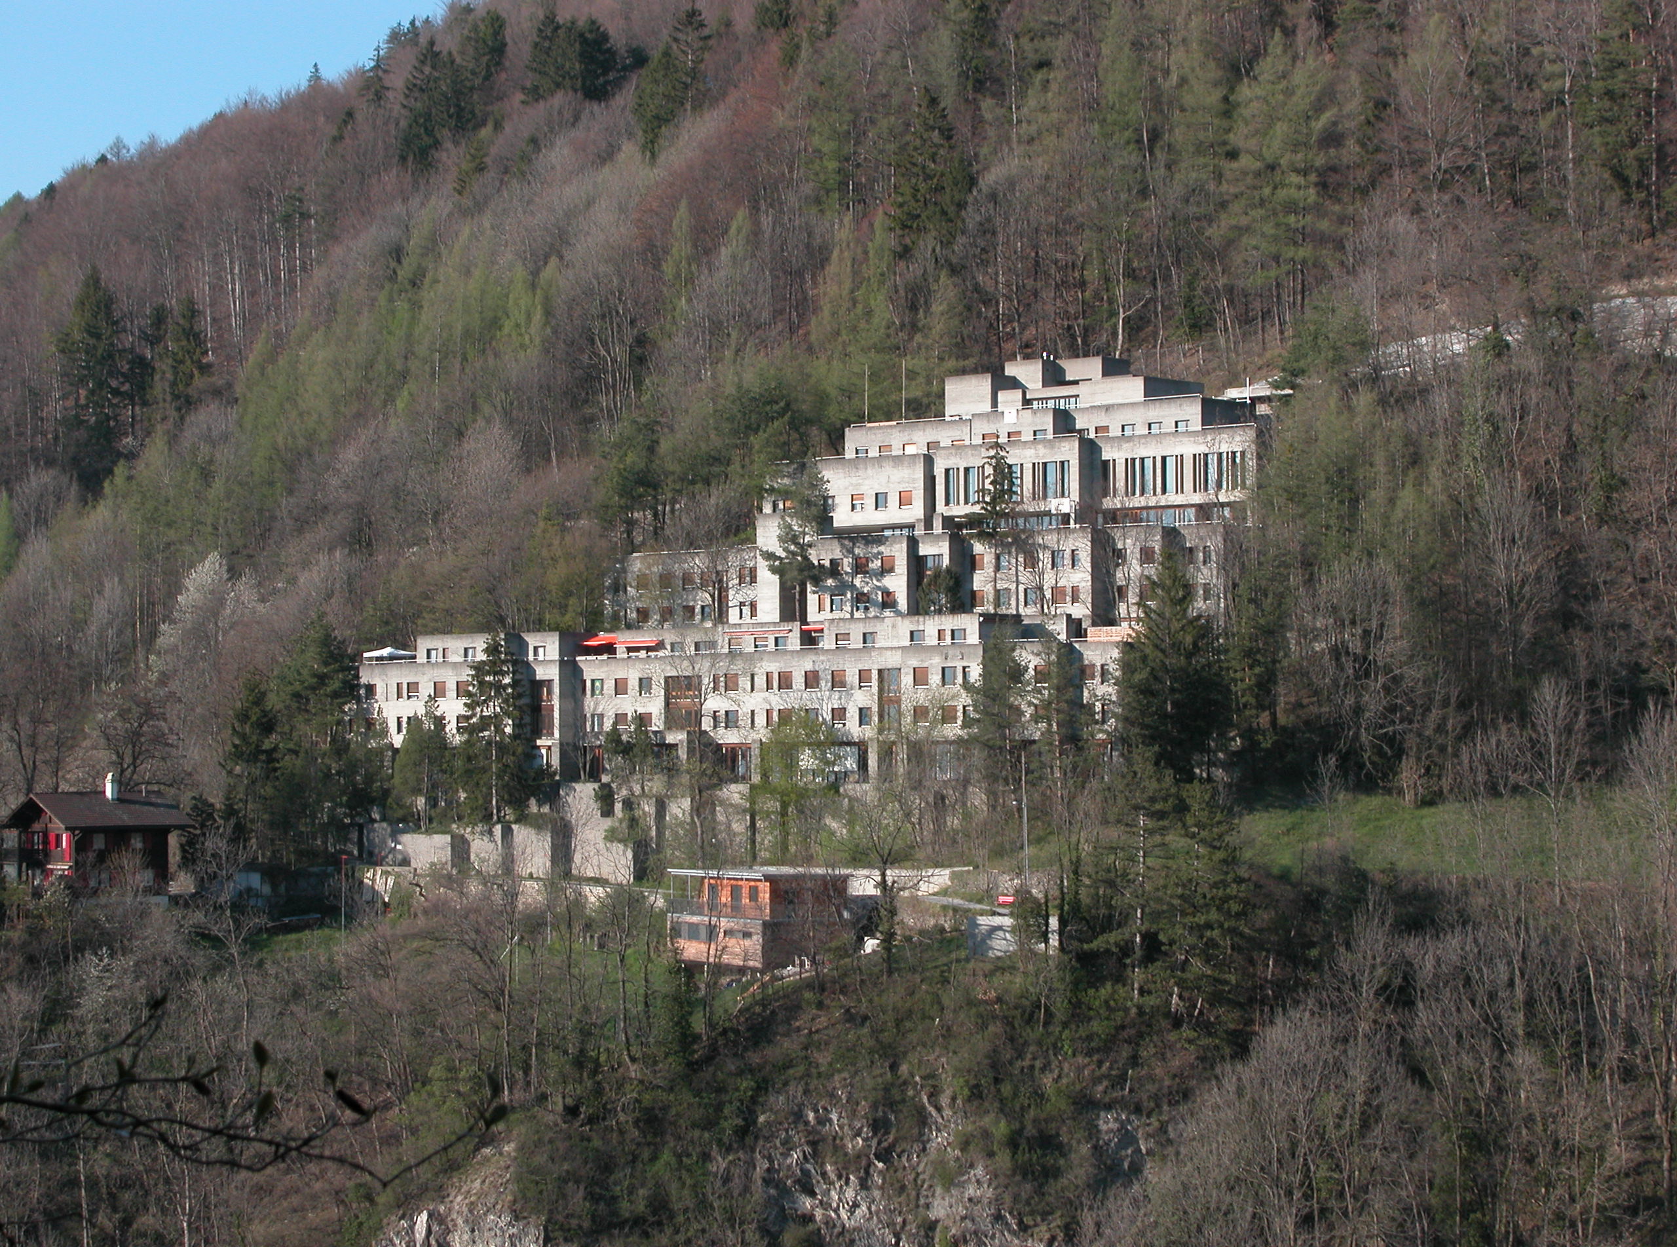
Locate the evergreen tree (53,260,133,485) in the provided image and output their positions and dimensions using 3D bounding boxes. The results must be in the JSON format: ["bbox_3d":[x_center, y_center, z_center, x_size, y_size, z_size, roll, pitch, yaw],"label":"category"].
[{"bbox_3d":[-84.650,-27.840,468.000,8.640,25.760,8.640,0,-2,0],"label":"evergreen tree"}]

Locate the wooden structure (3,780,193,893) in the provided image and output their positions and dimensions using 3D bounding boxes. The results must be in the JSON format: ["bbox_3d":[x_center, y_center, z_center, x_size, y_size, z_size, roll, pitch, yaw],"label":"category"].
[{"bbox_3d":[-57.370,16.340,320.000,8.000,9.200,12.400,-2,-3,43],"label":"wooden structure"}]

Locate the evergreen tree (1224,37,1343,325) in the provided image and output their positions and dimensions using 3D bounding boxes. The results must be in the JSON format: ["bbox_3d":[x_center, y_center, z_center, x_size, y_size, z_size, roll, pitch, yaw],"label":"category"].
[{"bbox_3d":[39.425,-39.193,365.000,10.451,25.804,10.451,0,-2,0],"label":"evergreen tree"}]

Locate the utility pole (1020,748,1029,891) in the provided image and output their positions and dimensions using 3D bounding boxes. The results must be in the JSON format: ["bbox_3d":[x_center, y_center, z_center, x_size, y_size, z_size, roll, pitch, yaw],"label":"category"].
[{"bbox_3d":[12.289,13.088,272.000,0.300,9.800,0.300,-3,-2,0],"label":"utility pole"}]

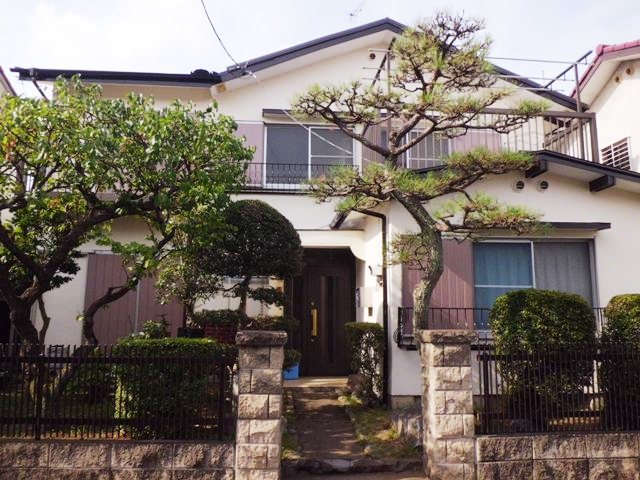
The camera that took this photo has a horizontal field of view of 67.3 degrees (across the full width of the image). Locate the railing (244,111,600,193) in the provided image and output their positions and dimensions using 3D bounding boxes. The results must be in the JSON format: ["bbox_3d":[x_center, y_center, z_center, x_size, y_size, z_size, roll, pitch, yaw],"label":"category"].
[{"bbox_3d":[1.608,-1.528,8.641,6.200,1.350,1.400,1,-8,-4],"label":"railing"}]

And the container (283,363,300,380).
[{"bbox_3d":[-0.512,2.242,8.153,0.360,0.290,0.300,1,-8,-4],"label":"container"}]

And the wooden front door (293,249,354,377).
[{"bbox_3d":[0.066,1.302,8.679,1.159,2.258,0.100,1,-8,-4],"label":"wooden front door"}]

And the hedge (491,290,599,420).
[{"bbox_3d":[2.175,1.111,4.715,1.080,1.280,1.020,1,-8,-4],"label":"hedge"}]

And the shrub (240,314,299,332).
[{"bbox_3d":[-0.703,1.190,6.768,0.827,0.308,0.700,1,-8,-4],"label":"shrub"}]

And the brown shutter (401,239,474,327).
[{"bbox_3d":[1.614,0.598,6.558,1.003,1.252,0.100,1,-8,-4],"label":"brown shutter"}]

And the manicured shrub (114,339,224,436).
[{"bbox_3d":[-1.453,1.466,4.856,1.010,0.864,0.800,1,-8,-4],"label":"manicured shrub"}]

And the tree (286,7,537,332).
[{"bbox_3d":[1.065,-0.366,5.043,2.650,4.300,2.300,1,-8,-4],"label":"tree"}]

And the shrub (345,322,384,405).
[{"bbox_3d":[0.626,1.713,6.713,0.561,1.092,0.550,1,-8,-4],"label":"shrub"}]

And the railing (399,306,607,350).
[{"bbox_3d":[2.367,1.134,6.215,2.780,0.530,0.280,1,-8,-4],"label":"railing"}]

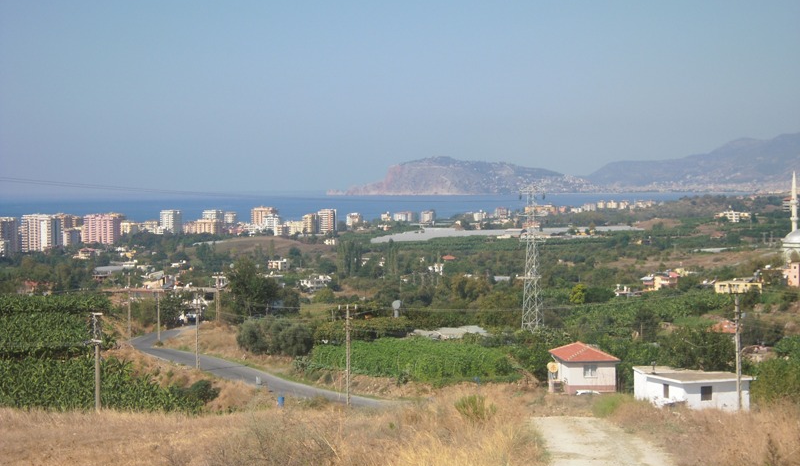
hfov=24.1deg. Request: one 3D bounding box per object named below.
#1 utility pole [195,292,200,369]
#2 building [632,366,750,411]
[{"bbox_3d":[-23.329,11.283,216.120,0.500,9.070,0.400,-1,2,0],"label":"utility pole"},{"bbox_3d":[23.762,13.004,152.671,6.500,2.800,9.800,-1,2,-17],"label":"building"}]

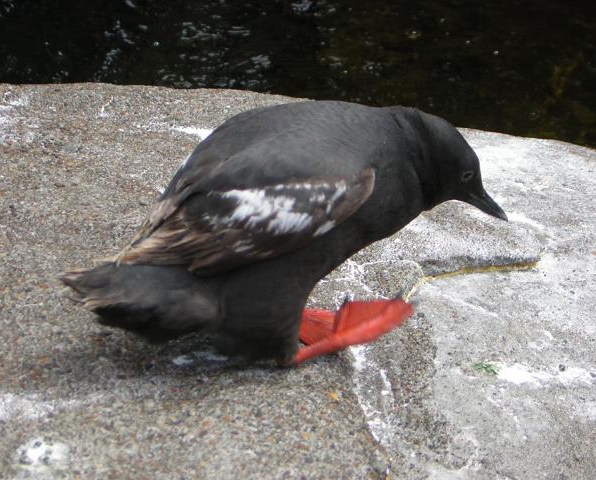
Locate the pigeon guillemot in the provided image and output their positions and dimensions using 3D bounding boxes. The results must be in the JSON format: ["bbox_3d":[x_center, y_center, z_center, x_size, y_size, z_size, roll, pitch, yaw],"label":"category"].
[{"bbox_3d":[-0.009,-0.006,1.310,0.300,0.172,0.125,-9,31,-15],"label":"pigeon guillemot"}]

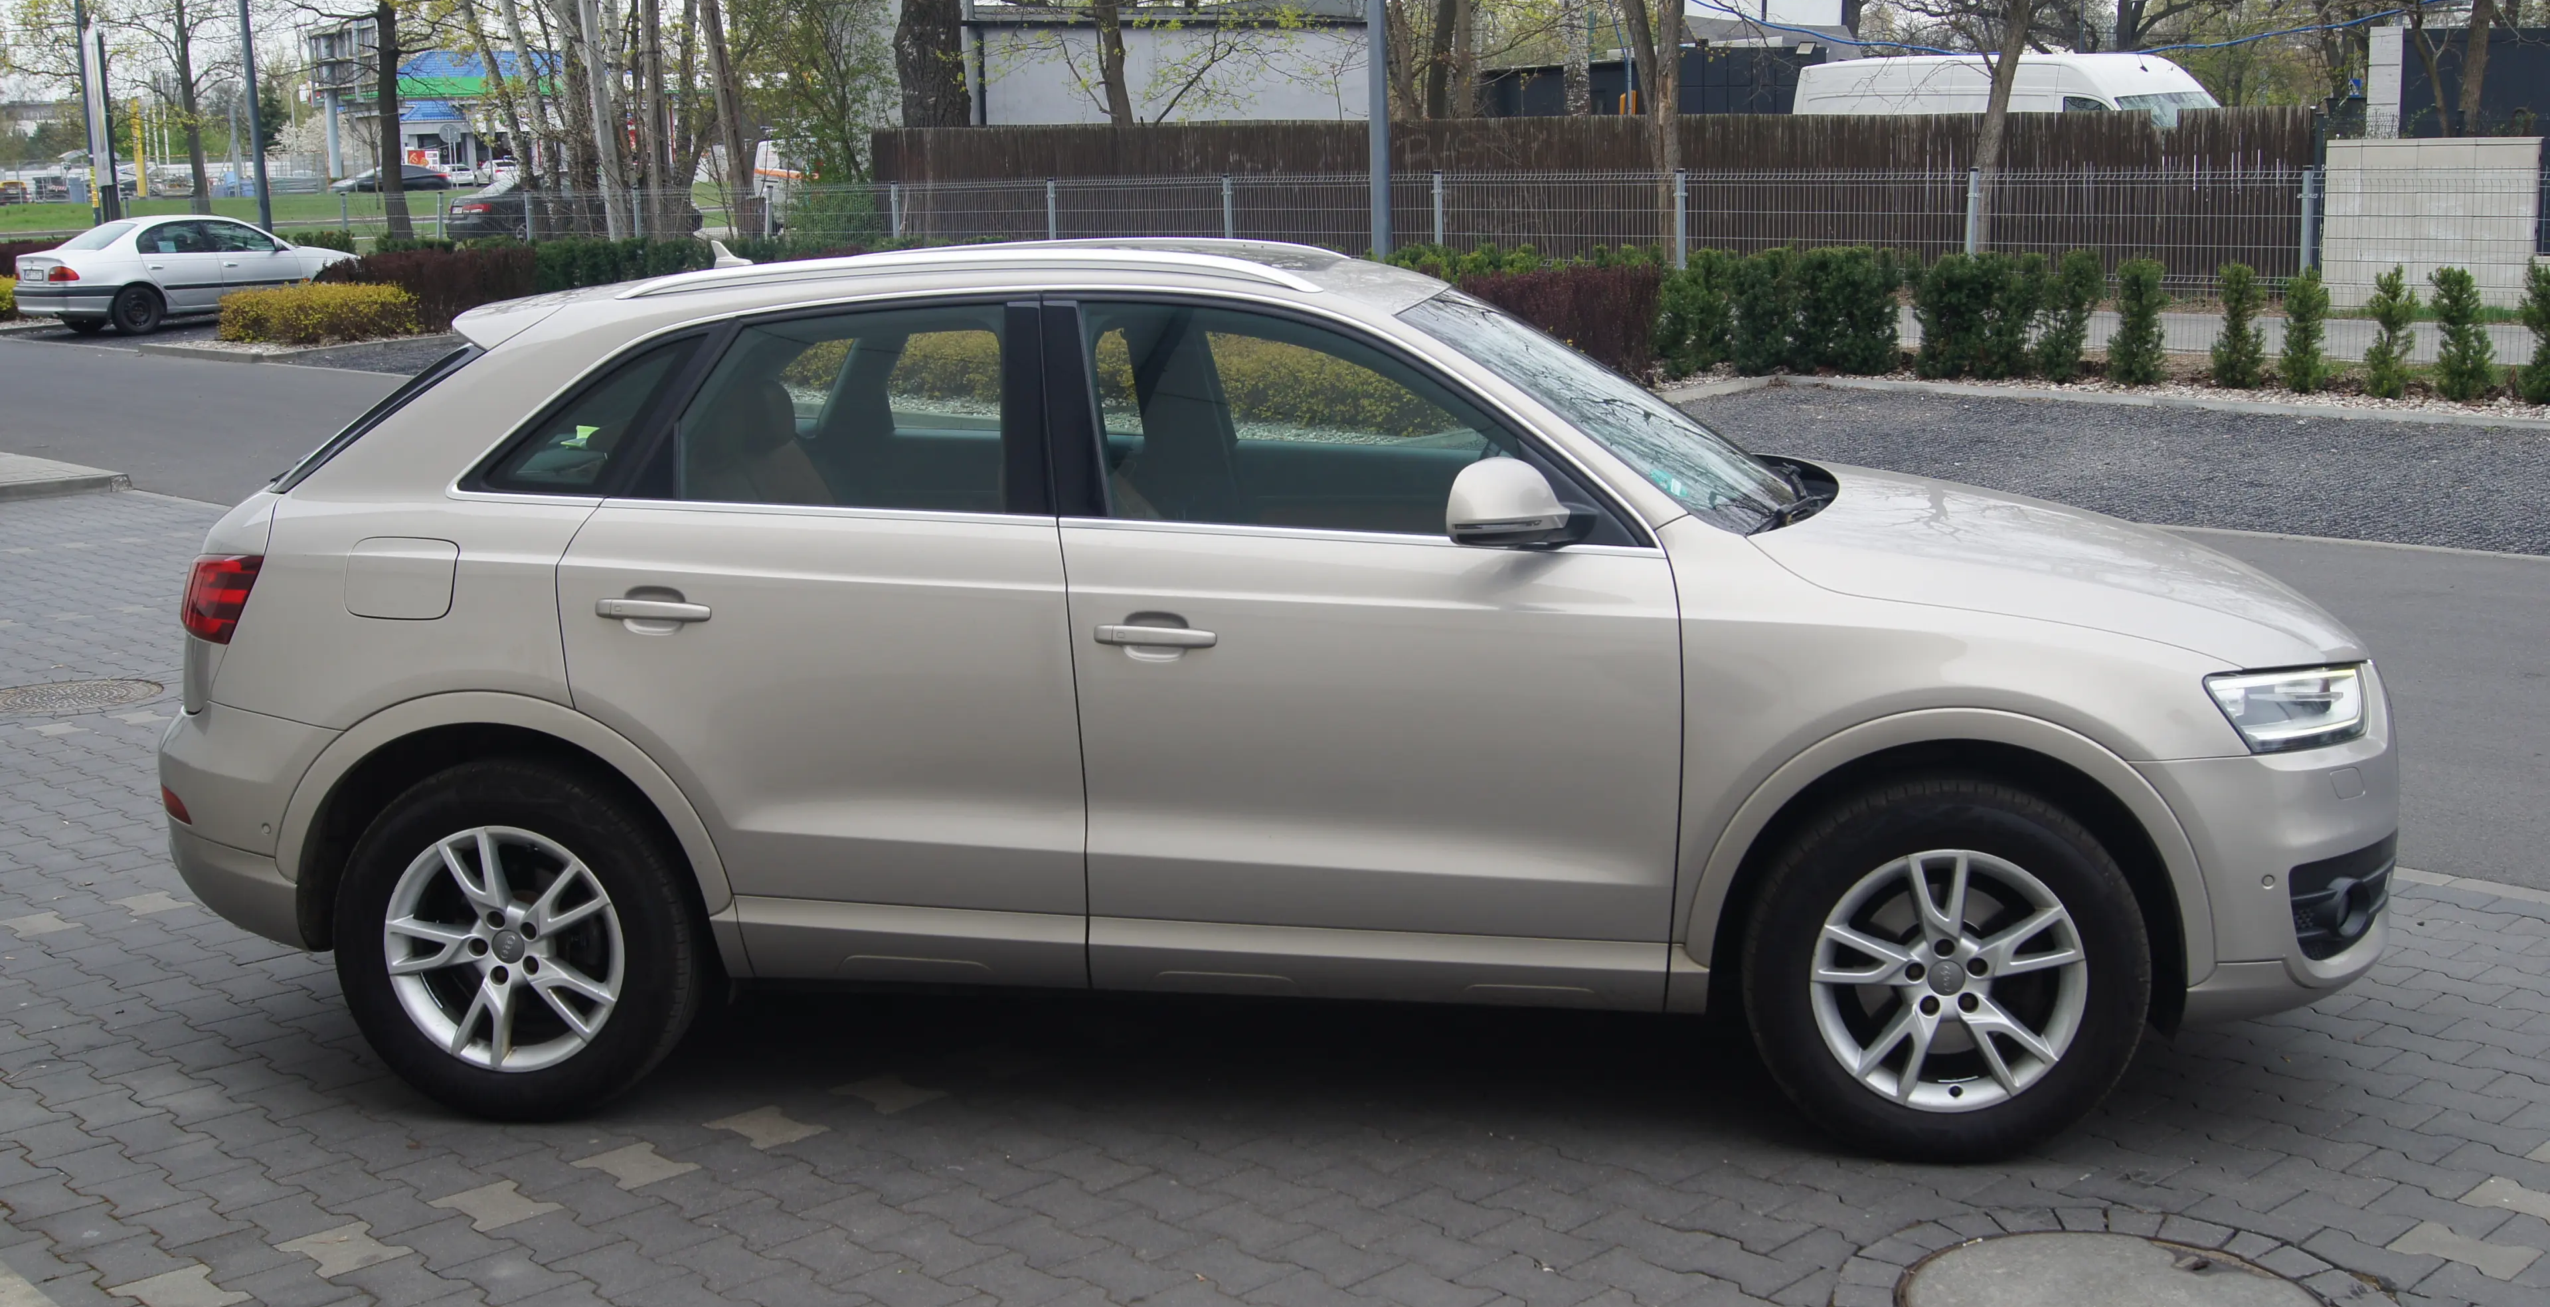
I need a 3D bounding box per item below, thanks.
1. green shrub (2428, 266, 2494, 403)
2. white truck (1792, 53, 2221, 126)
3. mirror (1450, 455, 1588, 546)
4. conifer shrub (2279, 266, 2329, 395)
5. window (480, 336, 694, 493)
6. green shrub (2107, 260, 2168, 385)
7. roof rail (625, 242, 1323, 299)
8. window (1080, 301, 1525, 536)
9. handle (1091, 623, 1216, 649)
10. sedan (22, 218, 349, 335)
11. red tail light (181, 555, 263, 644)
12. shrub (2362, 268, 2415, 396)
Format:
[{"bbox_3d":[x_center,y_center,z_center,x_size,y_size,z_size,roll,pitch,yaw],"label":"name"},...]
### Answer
[{"bbox_3d":[7.355,-1.986,17.100,0.420,0.830,0.420,3,11,23],"label":"green shrub"},{"bbox_3d":[9.330,-6.047,33.800,2.030,2.650,6.500,-10,13,-40],"label":"white truck"},{"bbox_3d":[0.411,-0.257,4.650,0.228,0.143,0.150,0,11,8],"label":"mirror"},{"bbox_3d":[6.492,-2.040,17.400,0.310,0.770,0.310,-11,14,-42],"label":"conifer shrub"},{"bbox_3d":[-1.252,-0.434,5.027,0.360,0.309,0.050,3,-14,12],"label":"window"},{"bbox_3d":[5.828,-2.230,18.650,0.410,0.840,0.410,2,11,17],"label":"green shrub"},{"bbox_3d":[-0.581,-0.697,5.102,1.320,0.095,0.055,0,10,7],"label":"roof rail"},{"bbox_3d":[0.037,-0.413,4.846,0.807,0.410,0.060,2,-14,9],"label":"window"},{"bbox_3d":[-0.205,-0.035,4.826,0.214,0.044,0.050,0,10,7],"label":"handle"},{"bbox_3d":[-14.018,-4.988,36.036,1.710,1.420,4.500,8,14,40],"label":"sedan"},{"bbox_3d":[-1.986,-0.138,5.266,0.300,0.175,0.380,0,10,7],"label":"red tail light"},{"bbox_3d":[6.824,-1.969,16.900,0.325,0.810,0.325,-11,14,-42],"label":"shrub"}]

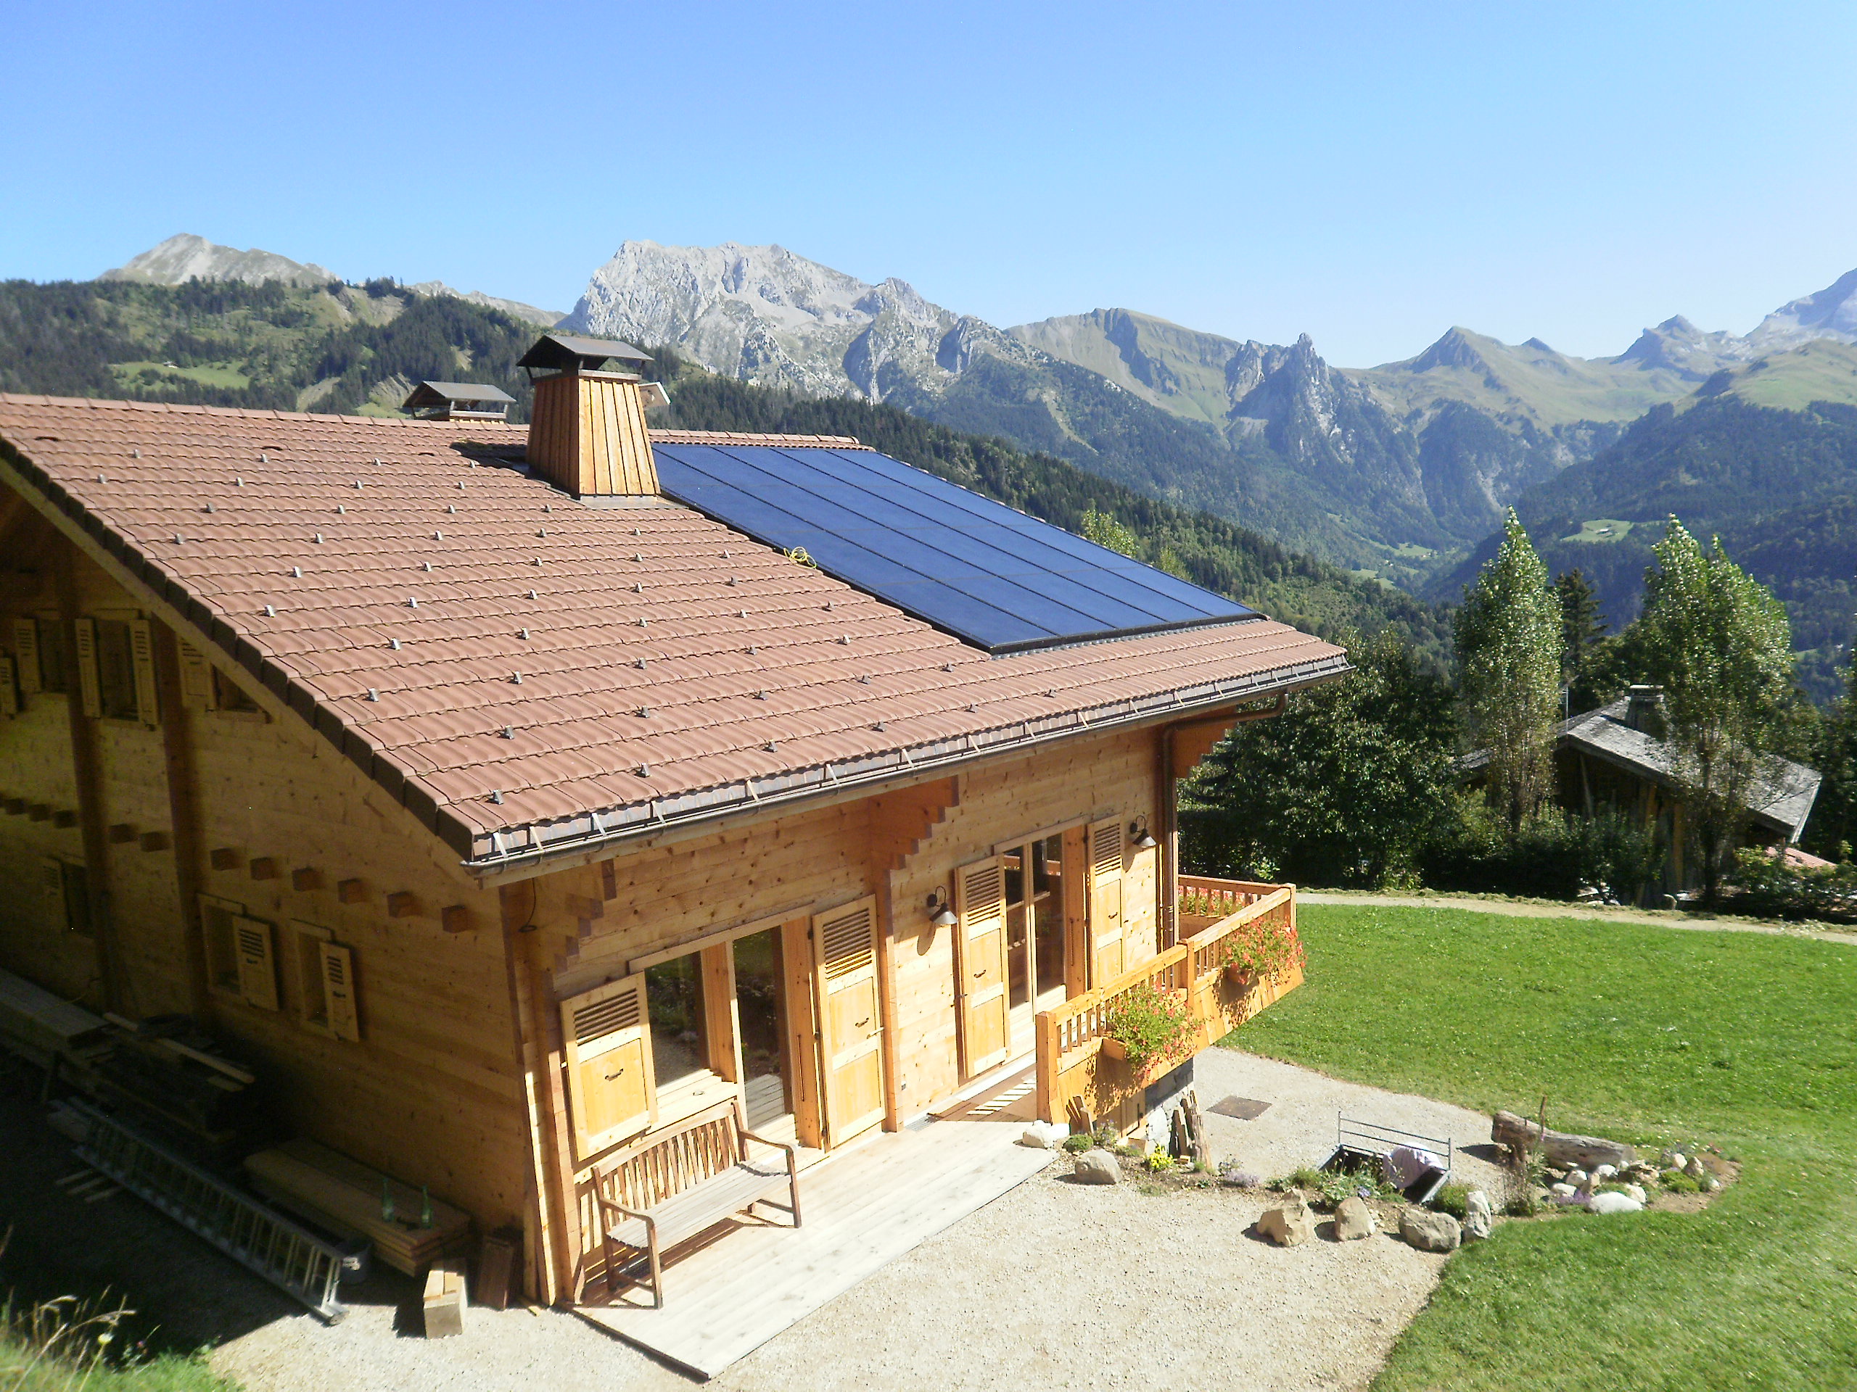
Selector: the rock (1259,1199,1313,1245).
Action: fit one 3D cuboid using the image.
[{"bbox_3d":[2.786,4.103,10.866,0.450,0.360,0.370,-1,6,14],"label":"rock"}]

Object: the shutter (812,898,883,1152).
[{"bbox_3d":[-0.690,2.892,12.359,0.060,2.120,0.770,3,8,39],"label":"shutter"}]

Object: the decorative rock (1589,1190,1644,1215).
[{"bbox_3d":[6.104,4.499,12.393,0.490,0.200,0.300,1,7,26],"label":"decorative rock"}]

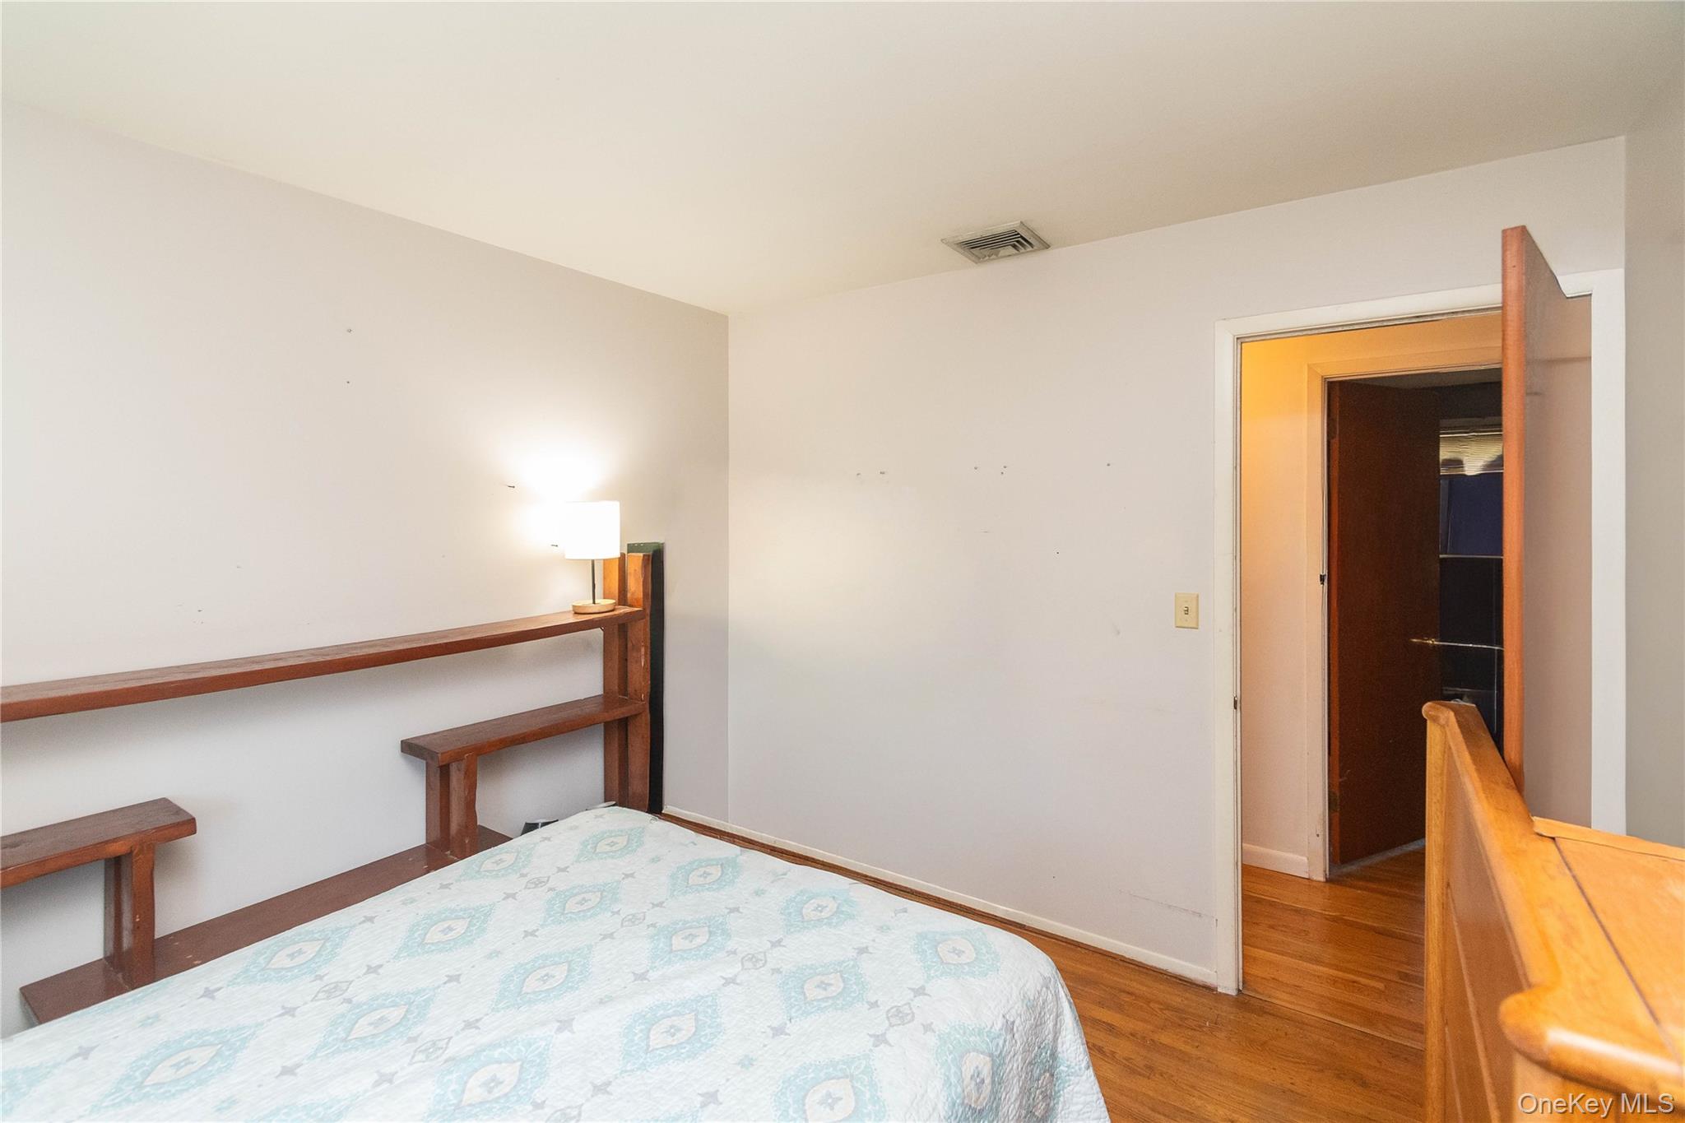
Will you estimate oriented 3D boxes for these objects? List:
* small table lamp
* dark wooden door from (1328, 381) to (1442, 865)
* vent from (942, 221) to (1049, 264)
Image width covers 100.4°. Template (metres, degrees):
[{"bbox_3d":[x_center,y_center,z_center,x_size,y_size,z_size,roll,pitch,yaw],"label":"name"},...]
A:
[{"bbox_3d":[-0.870,-0.016,2.455,0.190,0.395,0.190,2,4,38],"label":"small table lamp"},{"bbox_3d":[2.415,0.247,3.090,0.730,2.030,0.040,-1,3,-23],"label":"dark wooden door"},{"bbox_3d":[0.520,-1.062,2.360,0.275,0.025,0.260,2,4,34],"label":"vent"}]

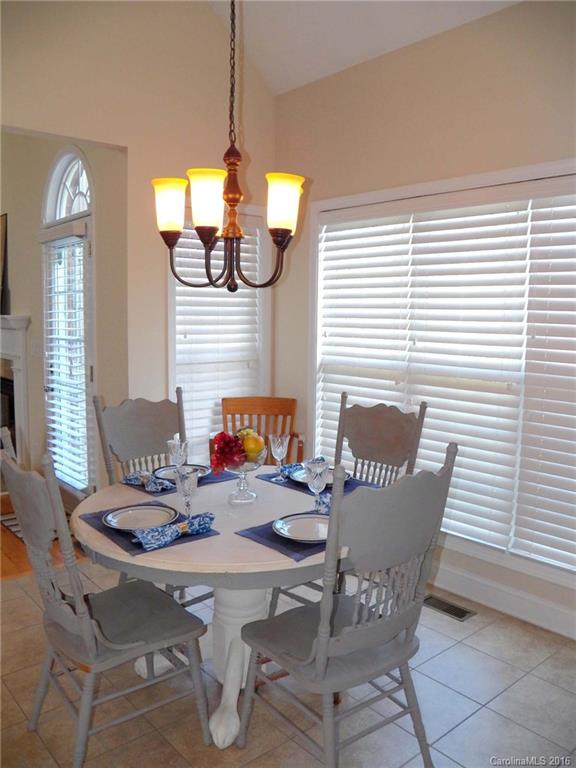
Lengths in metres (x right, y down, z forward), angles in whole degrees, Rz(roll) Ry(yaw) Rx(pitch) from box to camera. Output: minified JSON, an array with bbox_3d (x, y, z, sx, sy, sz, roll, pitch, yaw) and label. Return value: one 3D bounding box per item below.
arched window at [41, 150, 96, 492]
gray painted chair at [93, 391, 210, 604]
[{"bbox_3d":[-1.570,-0.356,4.411,0.110,2.450,0.920,-5,9,-42],"label":"arched window"},{"bbox_3d":[-0.532,0.617,2.803,0.485,1.110,0.550,-5,9,-42],"label":"gray painted chair"}]

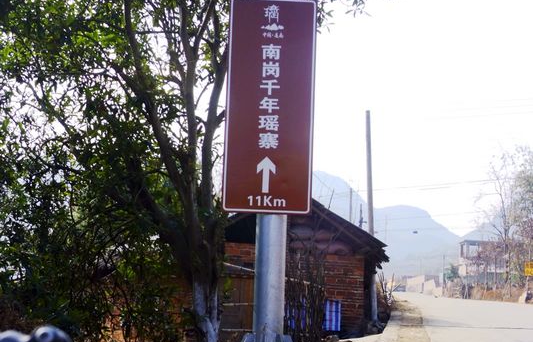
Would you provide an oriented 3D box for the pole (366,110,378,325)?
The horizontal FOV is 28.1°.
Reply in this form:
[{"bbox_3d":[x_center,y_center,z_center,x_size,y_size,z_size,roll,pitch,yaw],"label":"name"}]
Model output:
[{"bbox_3d":[3.485,1.478,35.411,0.190,7.100,0.190,-2,-7,6],"label":"pole"}]

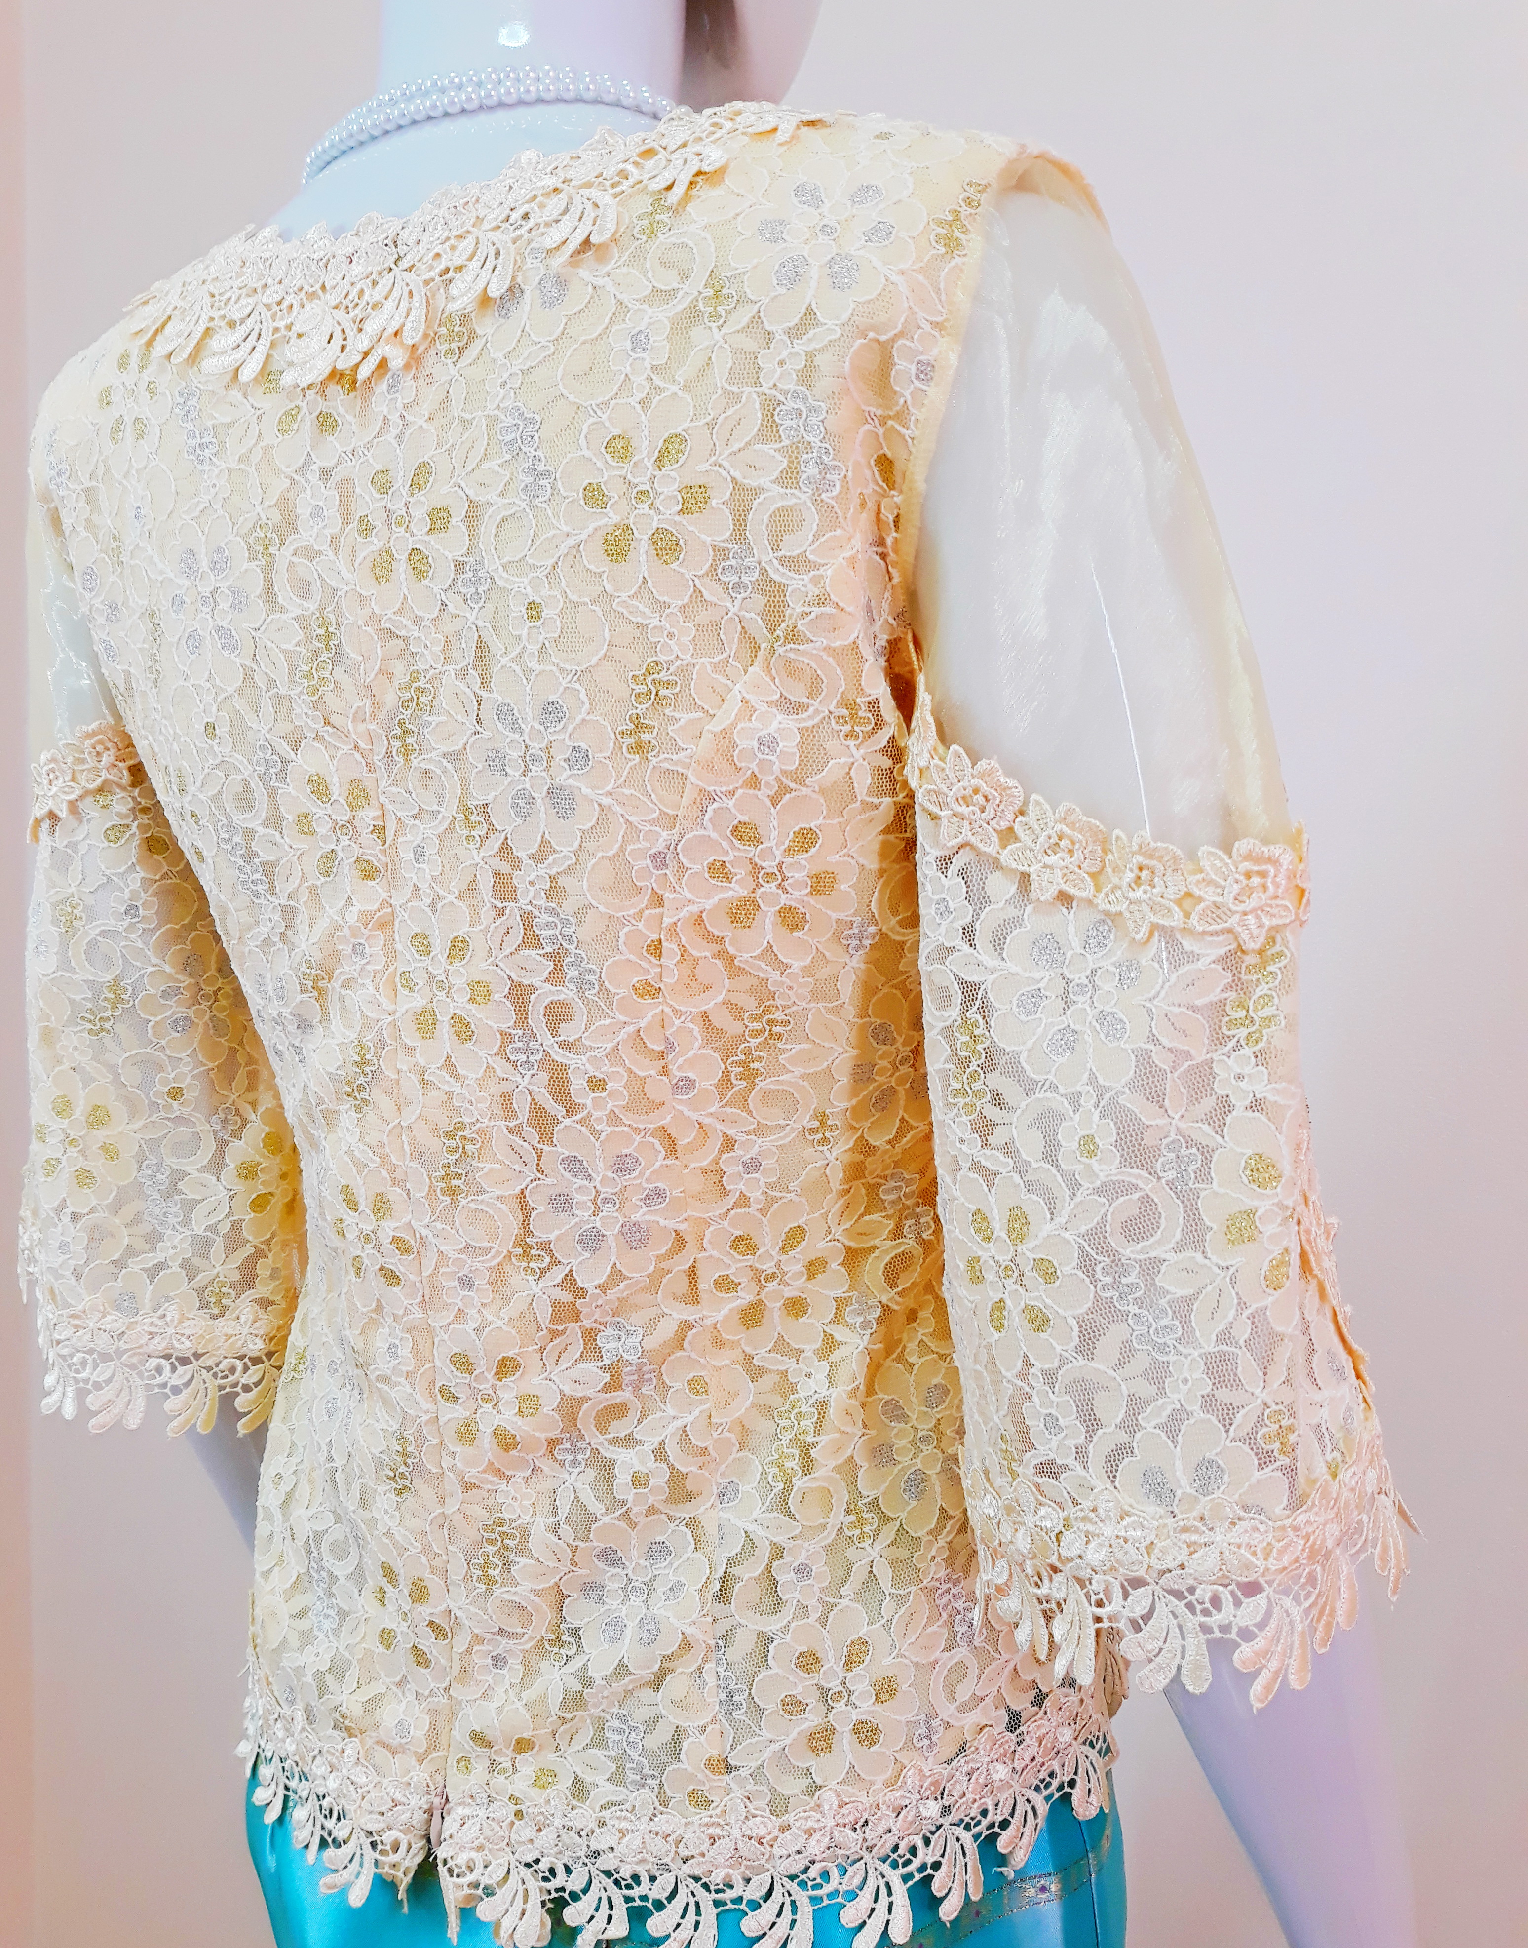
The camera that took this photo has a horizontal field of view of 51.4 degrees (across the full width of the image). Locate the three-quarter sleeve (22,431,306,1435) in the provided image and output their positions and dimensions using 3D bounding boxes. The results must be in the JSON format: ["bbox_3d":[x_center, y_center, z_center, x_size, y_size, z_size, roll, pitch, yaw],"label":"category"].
[{"bbox_3d":[-0.271,-0.013,0.714,0.125,0.406,0.146,4,8,34],"label":"three-quarter sleeve"}]

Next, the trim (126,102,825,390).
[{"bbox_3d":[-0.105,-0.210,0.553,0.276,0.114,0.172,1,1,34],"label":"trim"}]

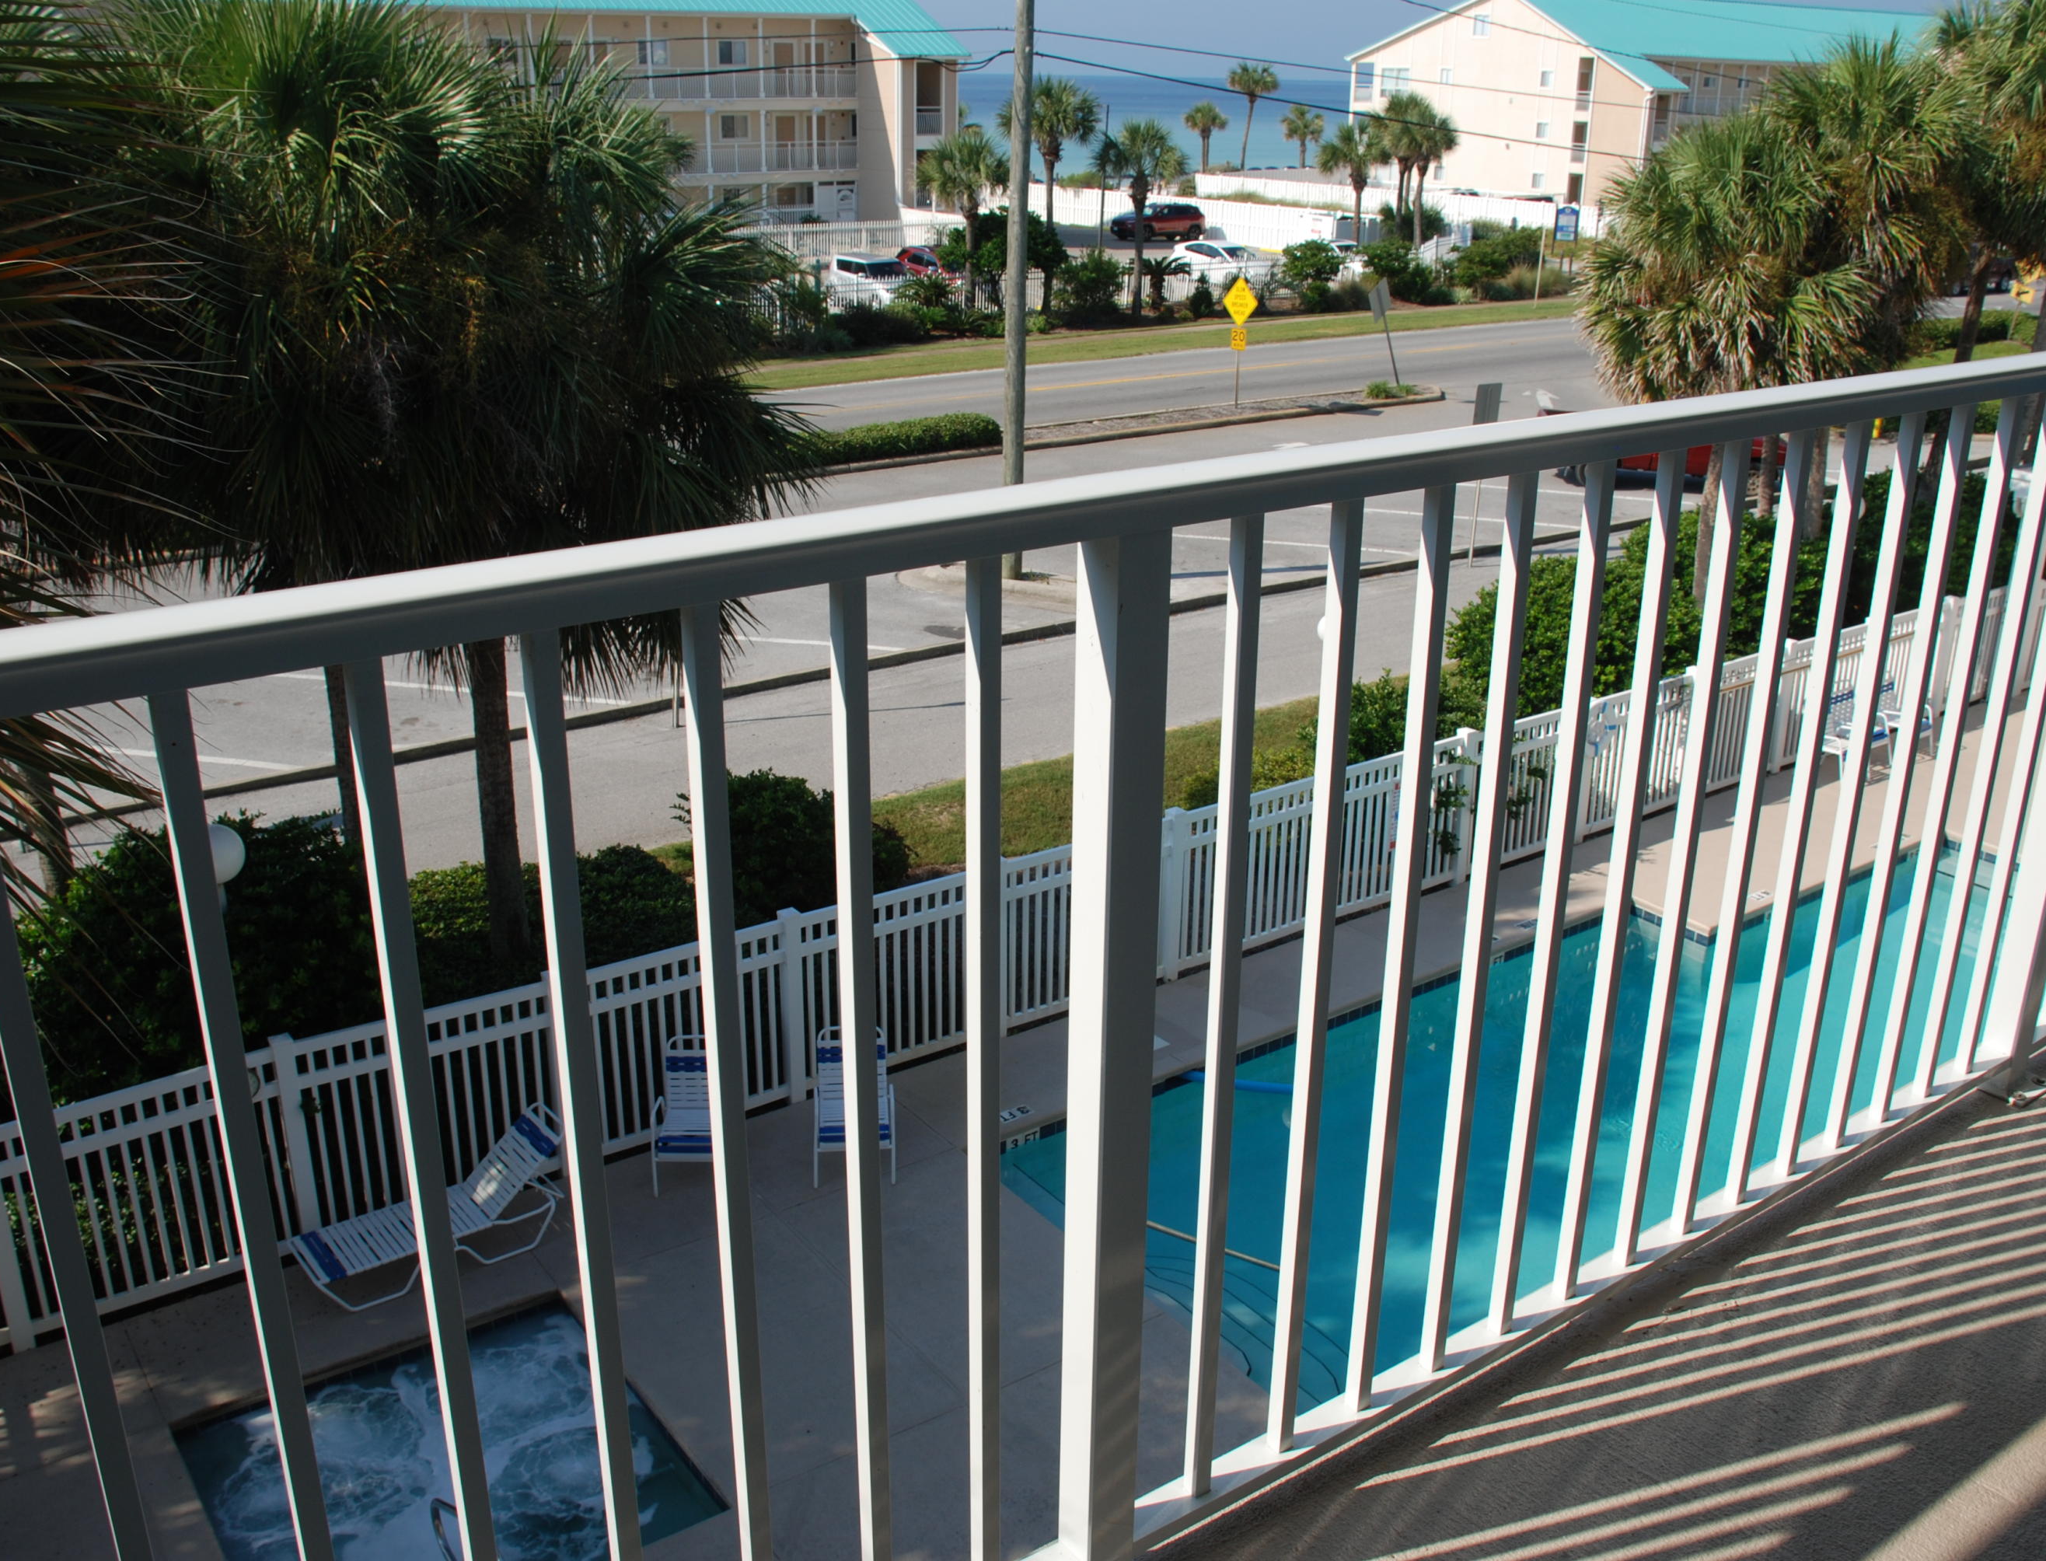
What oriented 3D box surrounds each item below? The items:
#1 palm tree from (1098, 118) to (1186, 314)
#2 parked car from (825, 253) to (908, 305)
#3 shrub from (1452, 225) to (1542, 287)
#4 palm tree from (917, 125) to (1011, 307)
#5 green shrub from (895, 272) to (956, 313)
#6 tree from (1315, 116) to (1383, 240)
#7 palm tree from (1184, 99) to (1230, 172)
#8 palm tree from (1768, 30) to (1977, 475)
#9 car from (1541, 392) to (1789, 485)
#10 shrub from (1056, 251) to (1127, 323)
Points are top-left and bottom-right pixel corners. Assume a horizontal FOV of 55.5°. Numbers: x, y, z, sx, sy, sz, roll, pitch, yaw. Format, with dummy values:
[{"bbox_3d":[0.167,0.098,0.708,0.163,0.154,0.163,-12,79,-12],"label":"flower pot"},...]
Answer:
[{"bbox_3d":[3.740,-17.604,61.093,2.975,5.974,2.975,2,20,3],"label":"palm tree"},{"bbox_3d":[-4.597,-15.644,61.805,1.800,1.600,4.150,-10,23,-27],"label":"parked car"},{"bbox_3d":[17.819,-19.739,73.049,3.400,2.100,2.700,6,20,12],"label":"shrub"},{"bbox_3d":[-1.608,-16.781,58.862,2.921,5.787,2.921,0,20,-2],"label":"palm tree"},{"bbox_3d":[-2.944,-14.862,59.871,1.906,1.449,1.906,0,20,-3],"label":"green shrub"},{"bbox_3d":[14.797,-26.020,85.391,3.198,5.501,3.198,4,20,9],"label":"tree"},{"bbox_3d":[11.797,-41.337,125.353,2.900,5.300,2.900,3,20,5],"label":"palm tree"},{"bbox_3d":[11.554,-6.256,27.570,3.100,7.845,3.100,9,21,21],"label":"palm tree"},{"bbox_3d":[12.458,-6.531,37.459,4.800,1.620,1.780,7,21,17],"label":"car"},{"bbox_3d":[2.135,-15.150,59.885,2.243,2.140,2.243,2,20,2],"label":"shrub"}]

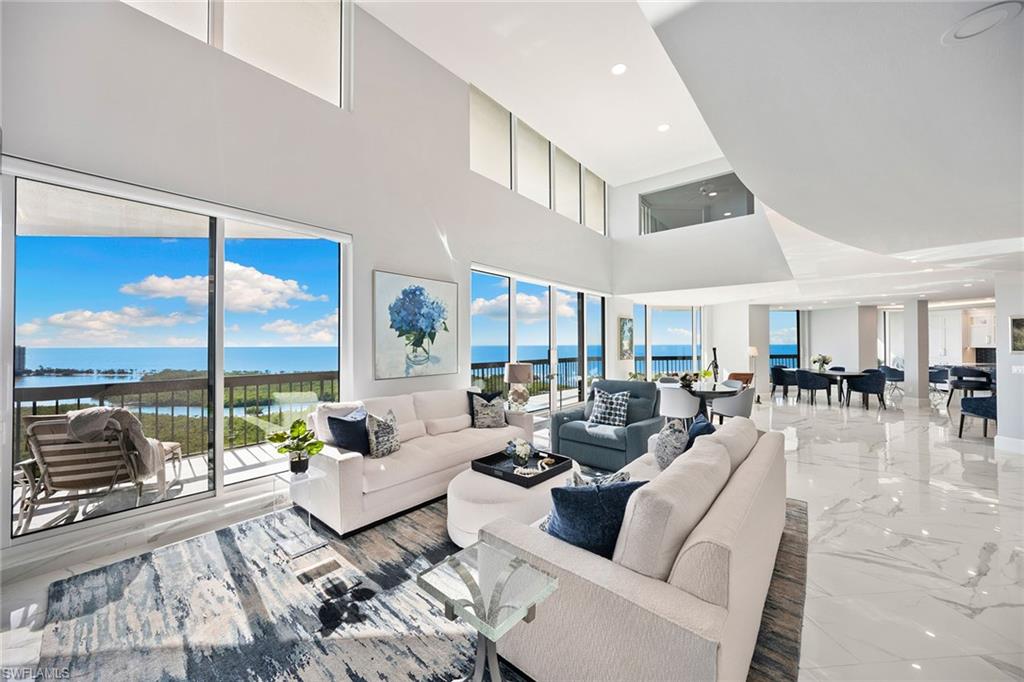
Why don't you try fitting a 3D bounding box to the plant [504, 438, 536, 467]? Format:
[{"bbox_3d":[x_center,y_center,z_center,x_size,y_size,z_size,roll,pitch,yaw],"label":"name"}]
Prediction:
[{"bbox_3d":[0.066,0.908,3.020,0.240,0.215,0.255,0,-1,0],"label":"plant"}]

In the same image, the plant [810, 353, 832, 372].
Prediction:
[{"bbox_3d":[7.374,0.512,8.806,0.460,0.500,0.470,-1,-1,41],"label":"plant"}]

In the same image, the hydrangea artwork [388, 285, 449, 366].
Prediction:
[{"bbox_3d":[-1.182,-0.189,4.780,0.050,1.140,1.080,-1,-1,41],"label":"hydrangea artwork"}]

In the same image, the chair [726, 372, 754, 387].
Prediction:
[{"bbox_3d":[4.900,1.105,7.920,0.570,0.800,0.570,0,-1,-32],"label":"chair"}]

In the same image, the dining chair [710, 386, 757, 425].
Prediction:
[{"bbox_3d":[3.430,1.087,5.676,0.550,0.800,0.570,0,-1,-42],"label":"dining chair"}]

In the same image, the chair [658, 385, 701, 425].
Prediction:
[{"bbox_3d":[2.620,1.094,5.750,0.580,0.800,0.590,0,-1,-38],"label":"chair"}]

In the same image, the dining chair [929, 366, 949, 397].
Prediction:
[{"bbox_3d":[11.860,1.110,10.360,0.570,0.780,0.570,0,-1,-37],"label":"dining chair"}]

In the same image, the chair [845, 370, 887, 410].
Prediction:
[{"bbox_3d":[7.900,1.081,8.260,0.580,0.830,0.580,0,-1,-20],"label":"chair"}]

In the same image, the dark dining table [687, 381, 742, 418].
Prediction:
[{"bbox_3d":[3.076,1.112,6.070,1.380,0.760,1.380,-1,-1,41],"label":"dark dining table"}]

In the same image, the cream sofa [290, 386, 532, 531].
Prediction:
[{"bbox_3d":[-0.870,1.044,3.956,0.967,0.880,2.329,-1,-1,41],"label":"cream sofa"}]

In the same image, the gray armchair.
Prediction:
[{"bbox_3d":[1.213,1.004,4.641,1.056,0.960,0.950,-1,-1,40],"label":"gray armchair"}]

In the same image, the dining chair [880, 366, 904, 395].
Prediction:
[{"bbox_3d":[11.003,1.112,10.651,0.600,0.800,0.620,-1,-1,41],"label":"dining chair"}]

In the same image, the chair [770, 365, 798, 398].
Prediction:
[{"bbox_3d":[7.250,1.098,9.800,0.580,0.830,0.580,0,-1,7],"label":"chair"}]

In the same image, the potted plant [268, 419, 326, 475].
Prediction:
[{"bbox_3d":[-1.576,0.775,2.716,0.360,0.410,0.380,-1,-1,41],"label":"potted plant"}]

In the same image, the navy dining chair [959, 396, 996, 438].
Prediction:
[{"bbox_3d":[7.050,1.071,5.302,0.580,0.810,0.600,0,-1,5],"label":"navy dining chair"}]

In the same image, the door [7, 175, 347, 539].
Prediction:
[{"bbox_3d":[-2.700,0.123,3.380,0.100,2.520,2.380,-1,-1,42],"label":"door"}]

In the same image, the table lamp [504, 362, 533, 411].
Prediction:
[{"bbox_3d":[0.100,0.633,5.100,0.400,0.680,0.400,0,-1,0],"label":"table lamp"}]

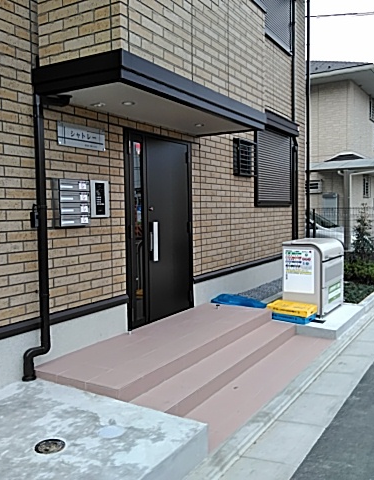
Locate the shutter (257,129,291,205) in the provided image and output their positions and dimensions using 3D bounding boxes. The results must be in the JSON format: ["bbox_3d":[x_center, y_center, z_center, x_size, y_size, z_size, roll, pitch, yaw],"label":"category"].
[{"bbox_3d":[1.503,-1.138,8.393,0.101,1.195,1.656,1,4,29],"label":"shutter"}]

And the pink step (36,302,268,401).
[{"bbox_3d":[-0.095,0.970,4.858,0.850,0.125,2.923,1,4,29],"label":"pink step"}]

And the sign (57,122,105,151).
[{"bbox_3d":[-0.875,-0.872,4.257,0.029,0.174,0.599,1,4,29],"label":"sign"}]

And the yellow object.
[{"bbox_3d":[1.268,0.828,5.996,0.360,0.075,0.530,-4,5,-44],"label":"yellow object"}]

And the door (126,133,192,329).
[{"bbox_3d":[-0.268,-0.115,5.436,0.100,1.948,1.311,1,4,30],"label":"door"}]

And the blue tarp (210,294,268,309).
[{"bbox_3d":[0.693,0.766,6.323,0.749,0.081,0.374,1,4,29],"label":"blue tarp"}]

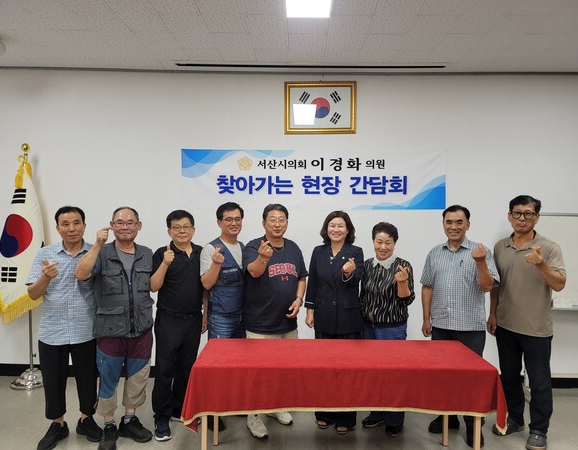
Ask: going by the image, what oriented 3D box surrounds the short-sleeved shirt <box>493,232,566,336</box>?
[{"bbox_3d":[1.735,0.433,3.151,0.515,0.758,0.323,1,2,19],"label":"short-sleeved shirt"}]

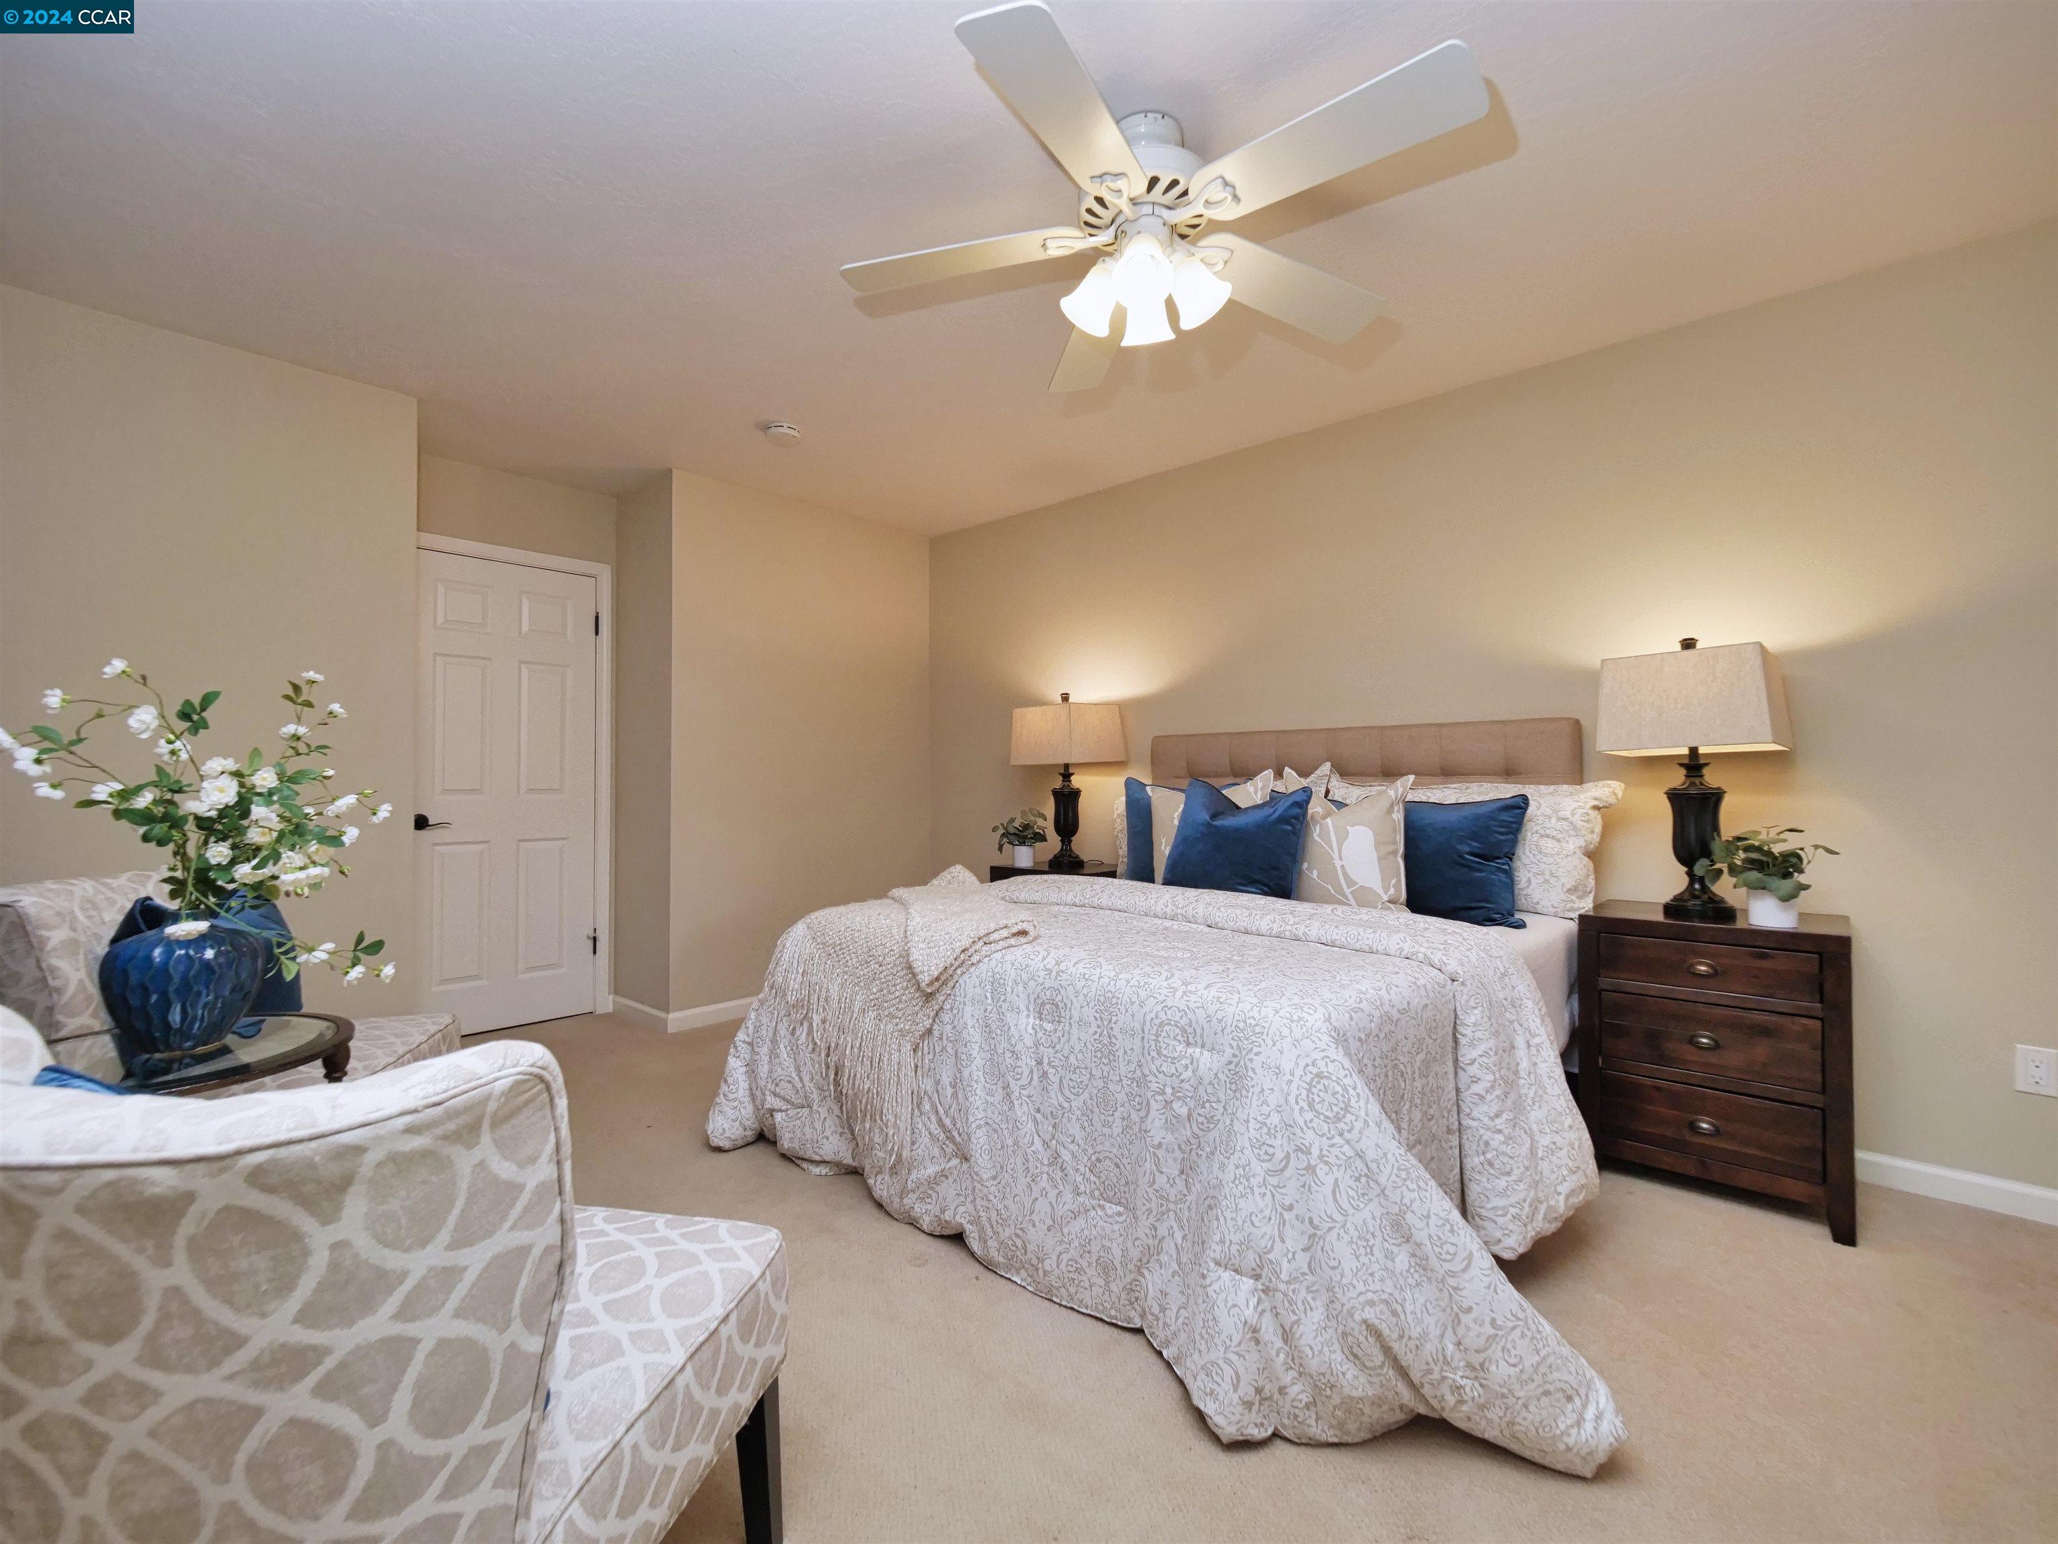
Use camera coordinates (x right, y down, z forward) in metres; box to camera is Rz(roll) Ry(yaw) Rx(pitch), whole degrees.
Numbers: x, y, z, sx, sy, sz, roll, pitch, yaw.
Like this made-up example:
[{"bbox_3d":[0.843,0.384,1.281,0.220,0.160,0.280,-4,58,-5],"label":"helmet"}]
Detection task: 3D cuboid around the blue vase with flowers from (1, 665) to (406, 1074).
[{"bbox_3d":[-1.429,0.143,1.472,0.400,0.673,0.470,0,-1,41],"label":"blue vase with flowers"}]

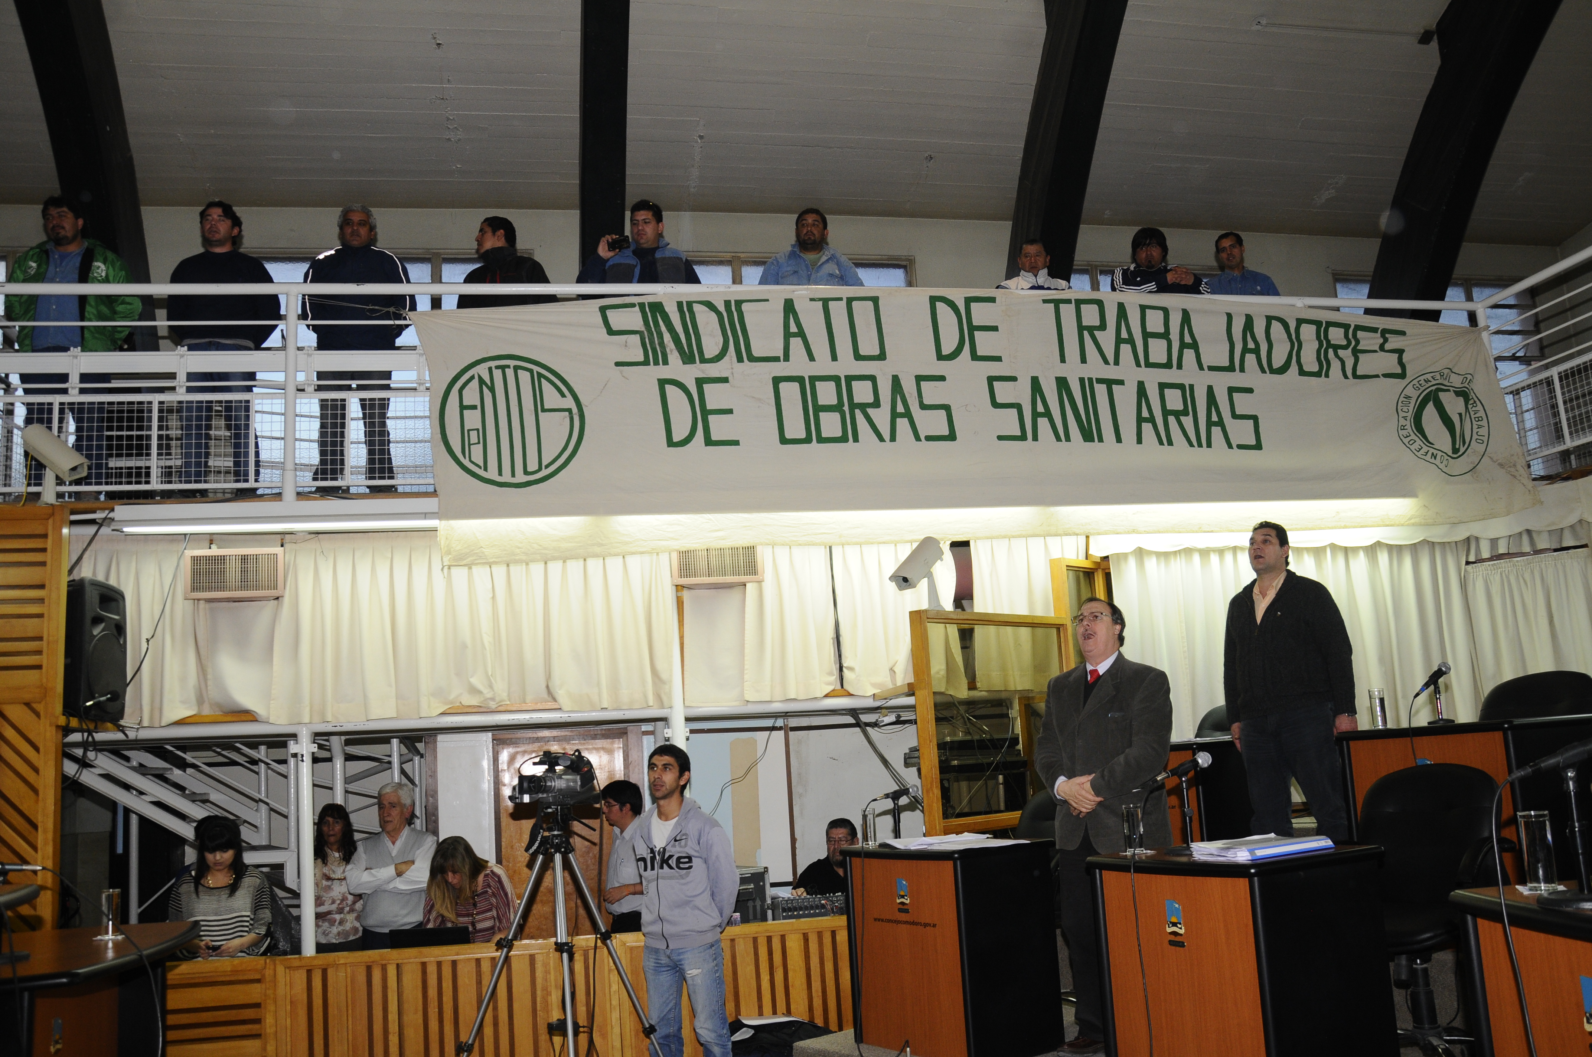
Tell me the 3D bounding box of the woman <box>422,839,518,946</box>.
[{"bbox_3d":[-1.528,2.085,5.554,0.480,1.270,0.620,-2,-9,-3],"label":"woman"}]

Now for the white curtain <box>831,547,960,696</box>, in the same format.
[{"bbox_3d":[0.549,0.435,6.504,0.724,0.943,0.130,-1,-9,-9],"label":"white curtain"}]

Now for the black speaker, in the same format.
[{"bbox_3d":[-3.401,0.578,5.544,0.370,0.670,0.410,-2,-9,-5],"label":"black speaker"}]

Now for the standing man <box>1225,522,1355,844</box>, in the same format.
[{"bbox_3d":[2.086,0.818,4.982,0.350,1.710,0.530,3,-12,-37],"label":"standing man"}]

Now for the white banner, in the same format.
[{"bbox_3d":[1.328,-0.653,6.835,6.634,1.462,0.150,-2,-10,-12],"label":"white banner"}]

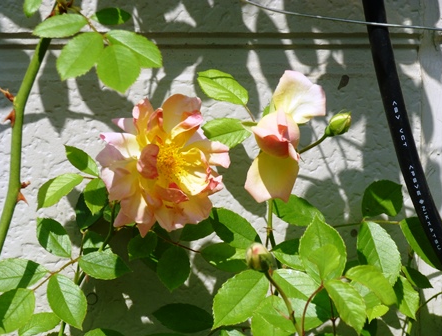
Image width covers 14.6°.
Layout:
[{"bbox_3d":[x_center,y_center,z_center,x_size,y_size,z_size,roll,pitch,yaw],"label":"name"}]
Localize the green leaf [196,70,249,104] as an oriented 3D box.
[{"bbox_3d":[0.001,-0.058,1.220,0.040,0.023,0.014,30,-21,13],"label":"green leaf"}]

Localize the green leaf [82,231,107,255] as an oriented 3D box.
[{"bbox_3d":[-0.093,0.055,1.260,0.021,0.023,0.013,0,-25,0],"label":"green leaf"}]

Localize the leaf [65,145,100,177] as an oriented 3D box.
[{"bbox_3d":[-0.085,-0.005,1.060,0.014,0.028,0.006,-47,0,-25],"label":"leaf"}]

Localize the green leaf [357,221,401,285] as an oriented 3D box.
[{"bbox_3d":[0.106,0.057,1.155,0.026,0.049,0.013,-18,-18,-12],"label":"green leaf"}]

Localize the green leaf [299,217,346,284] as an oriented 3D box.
[{"bbox_3d":[0.071,0.058,1.200,0.032,0.050,0.015,0,-20,0],"label":"green leaf"}]

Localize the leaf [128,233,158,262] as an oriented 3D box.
[{"bbox_3d":[-0.053,0.054,1.185,0.017,0.026,0.006,35,-14,10],"label":"leaf"}]

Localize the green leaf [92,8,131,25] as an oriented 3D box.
[{"bbox_3d":[-0.080,-0.110,1.250,0.029,0.012,0.016,2,50,2],"label":"green leaf"}]

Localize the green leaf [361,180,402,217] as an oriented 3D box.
[{"bbox_3d":[0.103,0.020,1.100,0.034,0.025,0.006,-38,0,-25],"label":"green leaf"}]

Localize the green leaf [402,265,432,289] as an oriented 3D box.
[{"bbox_3d":[0.142,0.079,1.250,0.029,0.012,0.015,38,63,23],"label":"green leaf"}]

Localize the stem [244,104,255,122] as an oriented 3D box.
[{"bbox_3d":[0.018,-0.034,1.060,0.002,0.013,0.002,-30,-9,0],"label":"stem"}]

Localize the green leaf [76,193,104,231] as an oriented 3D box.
[{"bbox_3d":[-0.096,0.031,1.270,0.021,0.031,0.013,25,-18,9],"label":"green leaf"}]

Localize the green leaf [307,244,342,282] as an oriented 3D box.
[{"bbox_3d":[0.067,0.061,1.120,0.021,0.027,0.010,6,-23,3],"label":"green leaf"}]

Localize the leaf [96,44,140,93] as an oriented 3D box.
[{"bbox_3d":[-0.068,-0.066,1.140,0.029,0.032,0.008,-8,-14,-2],"label":"leaf"}]

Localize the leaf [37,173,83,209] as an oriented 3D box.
[{"bbox_3d":[-0.109,0.016,1.165,0.039,0.017,0.012,-34,-20,-7],"label":"leaf"}]

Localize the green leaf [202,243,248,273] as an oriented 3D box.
[{"bbox_3d":[0.002,0.055,1.060,0.031,0.018,0.006,16,-35,0],"label":"green leaf"}]

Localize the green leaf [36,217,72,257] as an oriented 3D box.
[{"bbox_3d":[-0.114,0.048,1.170,0.019,0.036,0.009,-38,-14,-11],"label":"green leaf"}]

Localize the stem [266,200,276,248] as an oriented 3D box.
[{"bbox_3d":[0.036,0.041,1.240,0.007,0.036,0.007,0,6,0],"label":"stem"}]

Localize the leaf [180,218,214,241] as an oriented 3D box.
[{"bbox_3d":[-0.018,0.044,1.260,0.028,0.020,0.012,-15,-24,-7],"label":"leaf"}]

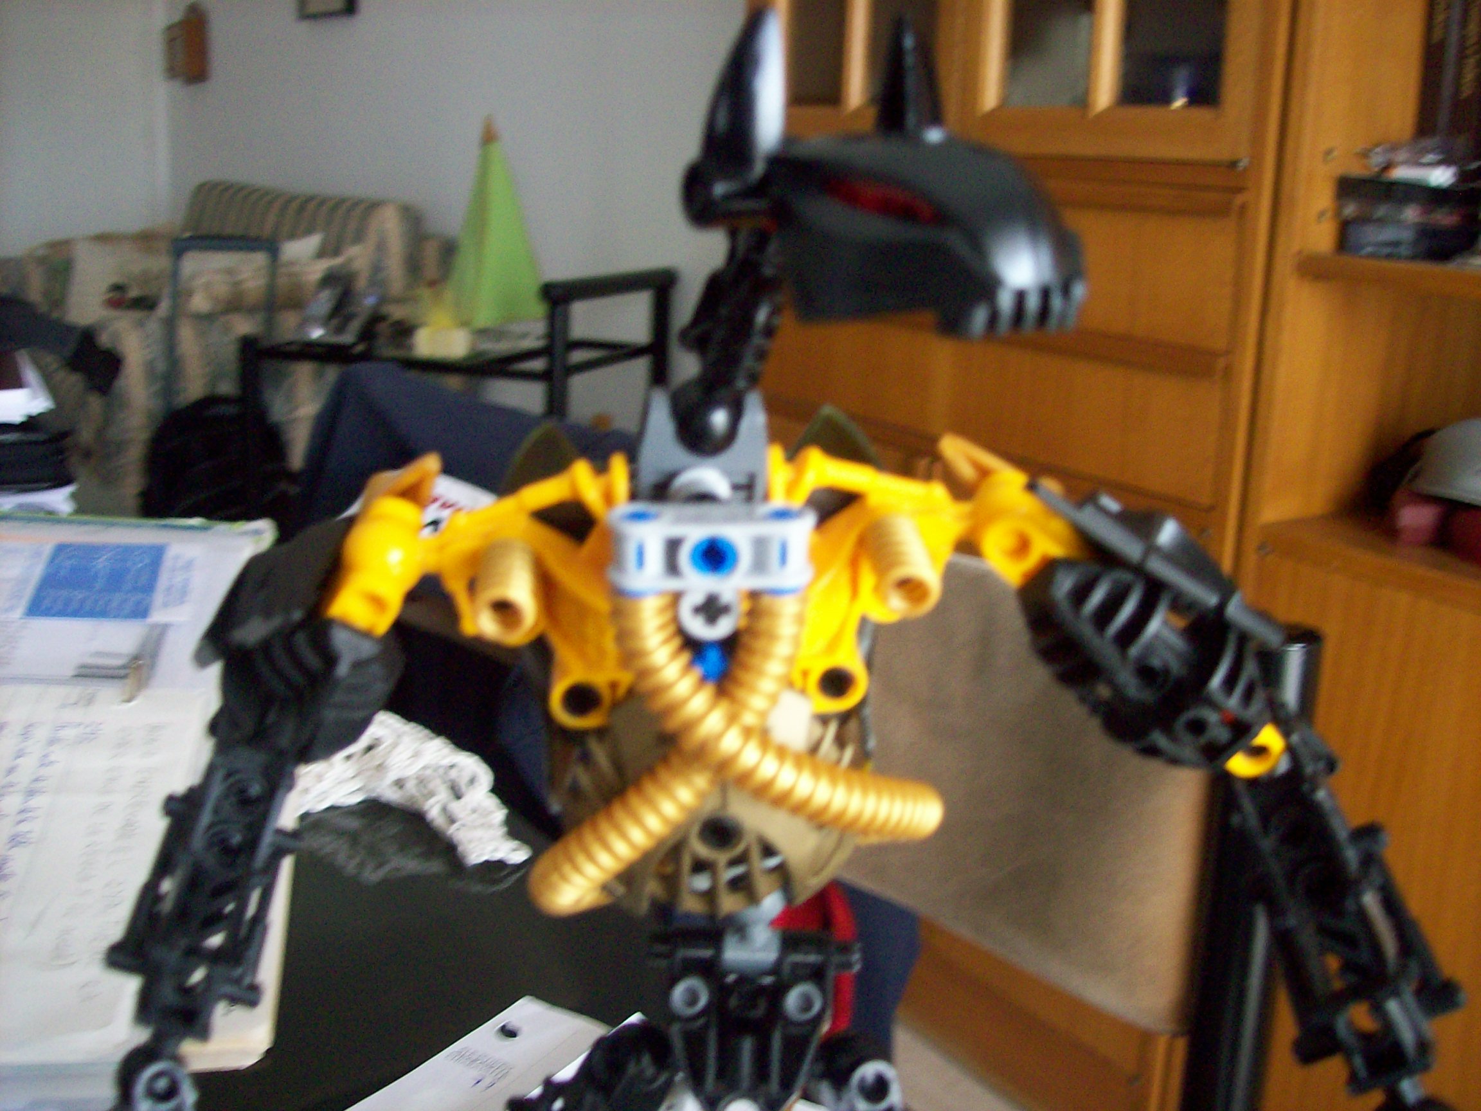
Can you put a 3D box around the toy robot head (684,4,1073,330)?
[{"bbox_3d":[0.023,-0.049,0.199,0.046,0.037,0.041,12,17,34],"label":"toy robot head"}]

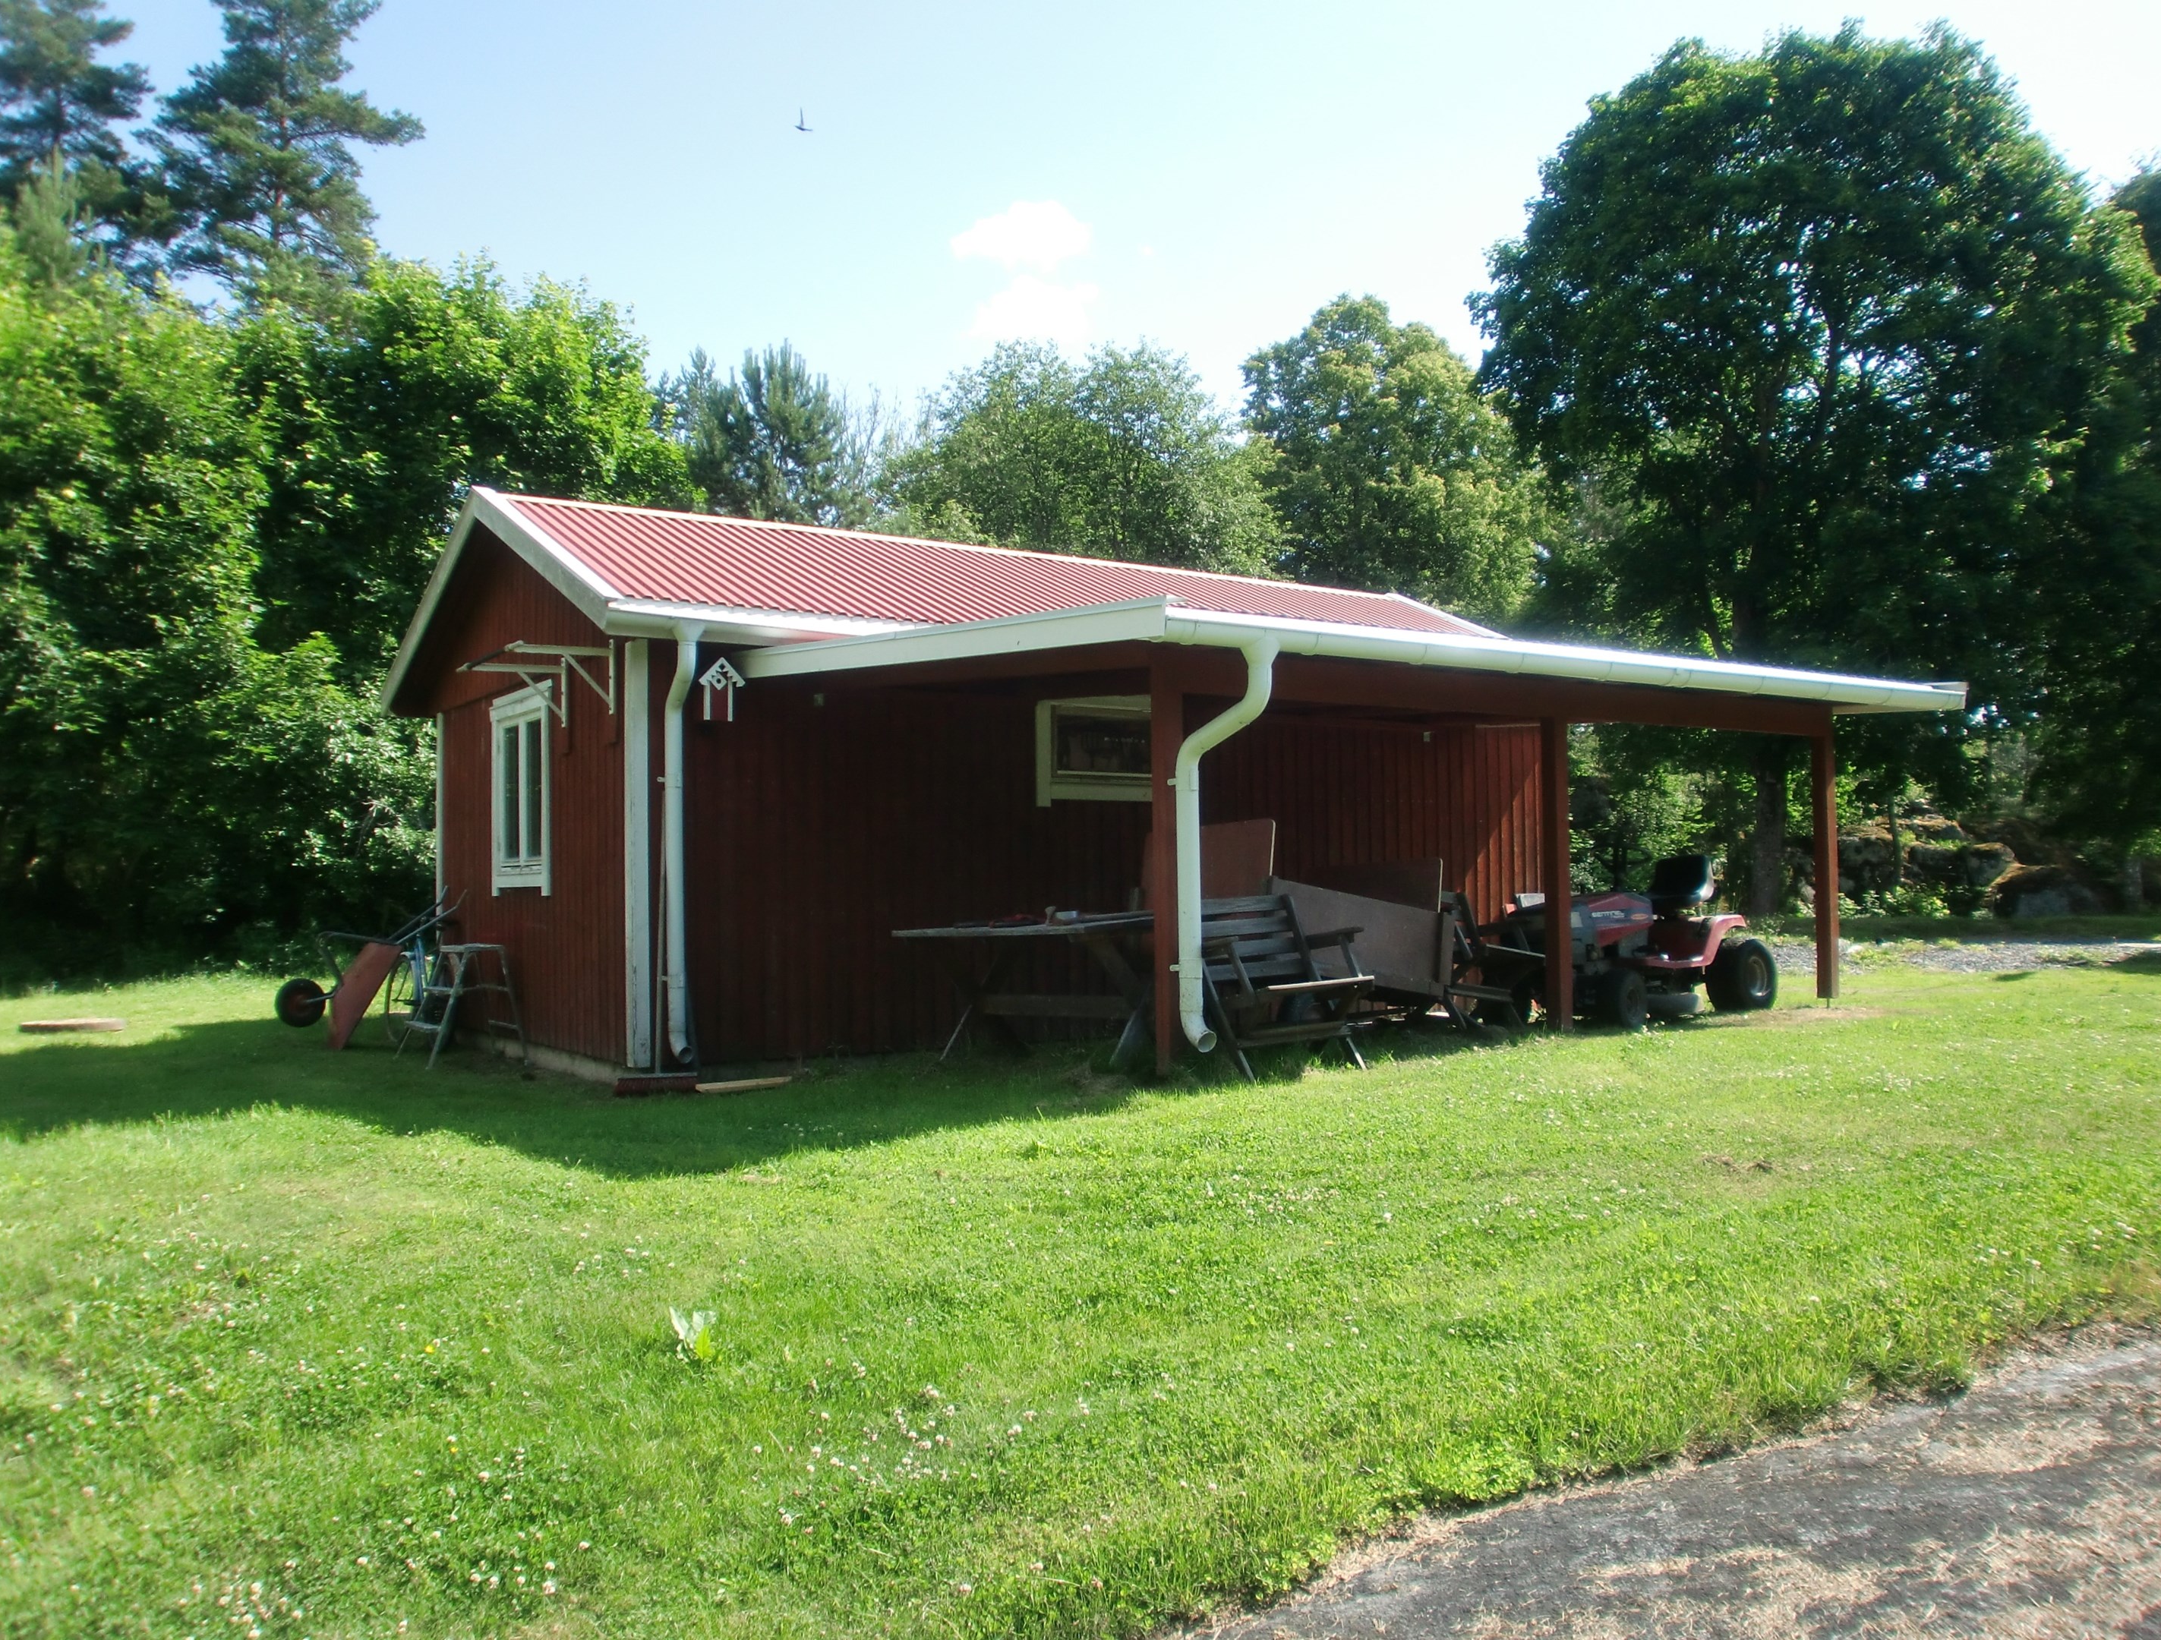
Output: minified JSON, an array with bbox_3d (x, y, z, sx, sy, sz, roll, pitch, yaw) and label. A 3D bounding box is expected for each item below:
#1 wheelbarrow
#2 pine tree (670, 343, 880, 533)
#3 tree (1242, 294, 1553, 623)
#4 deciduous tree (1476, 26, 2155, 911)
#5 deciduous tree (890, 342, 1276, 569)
[{"bbox_3d":[-5.392,0.969,12.374,0.683,1.465,0.644,38,-23,-28],"label":"wheelbarrow"},{"bbox_3d":[-5.570,-3.542,30.000,3.814,10.360,3.623,-1,-2,-10],"label":"pine tree"},{"bbox_3d":[7.312,-4.984,37.000,7.130,13.701,6.774,-1,-2,11],"label":"tree"},{"bbox_3d":[11.405,-5.451,25.500,10.214,13.739,9.703,-2,-2,24],"label":"deciduous tree"},{"bbox_3d":[0.124,-4.032,34.000,7.753,11.777,7.365,-1,-2,0],"label":"deciduous tree"}]

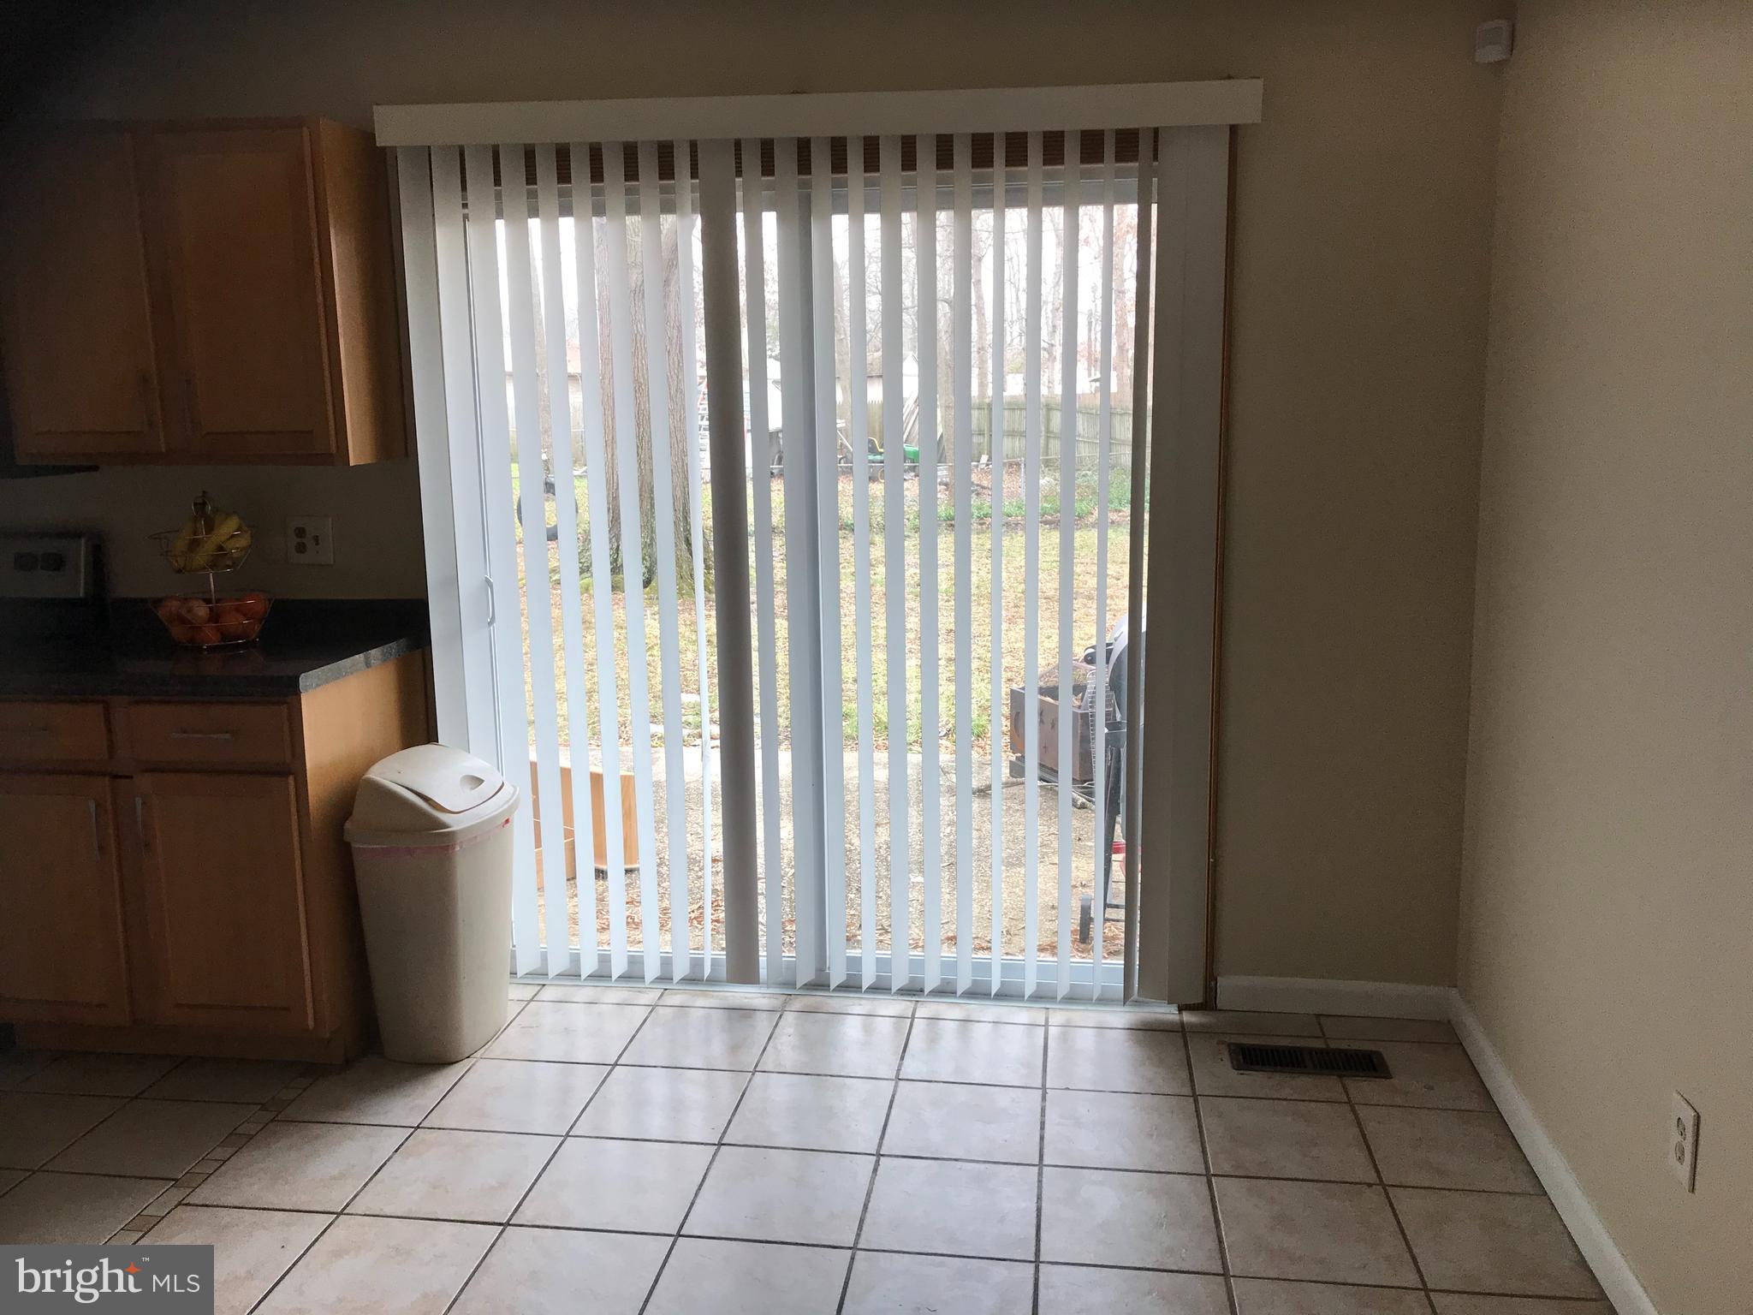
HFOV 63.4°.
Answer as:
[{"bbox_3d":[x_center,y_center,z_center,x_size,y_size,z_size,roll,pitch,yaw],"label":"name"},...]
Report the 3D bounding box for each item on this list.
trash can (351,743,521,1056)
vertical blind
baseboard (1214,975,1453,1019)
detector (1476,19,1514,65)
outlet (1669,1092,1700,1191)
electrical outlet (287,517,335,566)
[{"bbox_3d":[-1.046,0.576,3.407,0.310,0.695,0.375,1,10,8],"label":"trash can"},{"bbox_3d":[-0.151,-0.224,3.424,2.000,2.120,0.120,1,10,8],"label":"vertical blind"},{"bbox_3d":[1.130,0.843,3.510,0.564,0.086,0.015,1,10,8],"label":"baseboard"},{"bbox_3d":[1.334,-1.329,3.062,0.045,0.083,0.068,-8,12,-37],"label":"detector"},{"bbox_3d":[1.237,0.743,2.177,0.009,0.123,0.079,1,10,8],"label":"outlet"},{"bbox_3d":[-1.463,-0.302,3.666,0.121,0.120,0.009,1,10,8],"label":"electrical outlet"}]

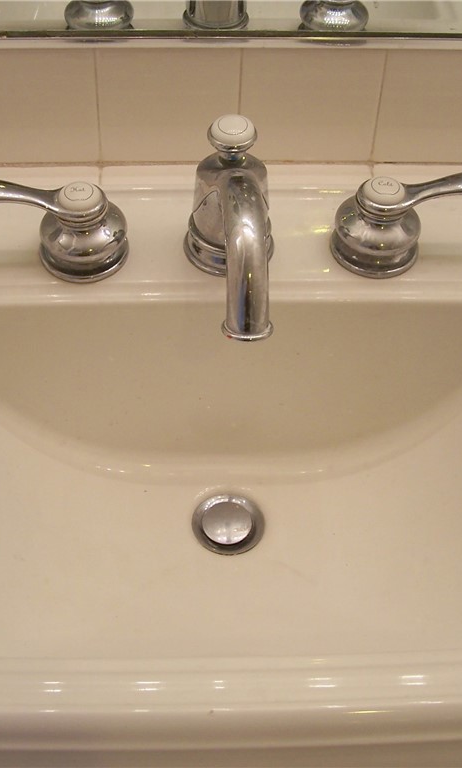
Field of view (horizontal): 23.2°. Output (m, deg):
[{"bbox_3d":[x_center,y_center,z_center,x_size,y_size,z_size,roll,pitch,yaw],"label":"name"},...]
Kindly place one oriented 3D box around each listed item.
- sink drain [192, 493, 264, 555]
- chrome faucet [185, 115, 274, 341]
[{"bbox_3d":[-0.002,0.103,0.828,0.053,0.018,0.053,-1,49,-2],"label":"sink drain"},{"bbox_3d":[0.005,-0.095,0.734,0.063,0.112,0.170,-3,50,-4],"label":"chrome faucet"}]

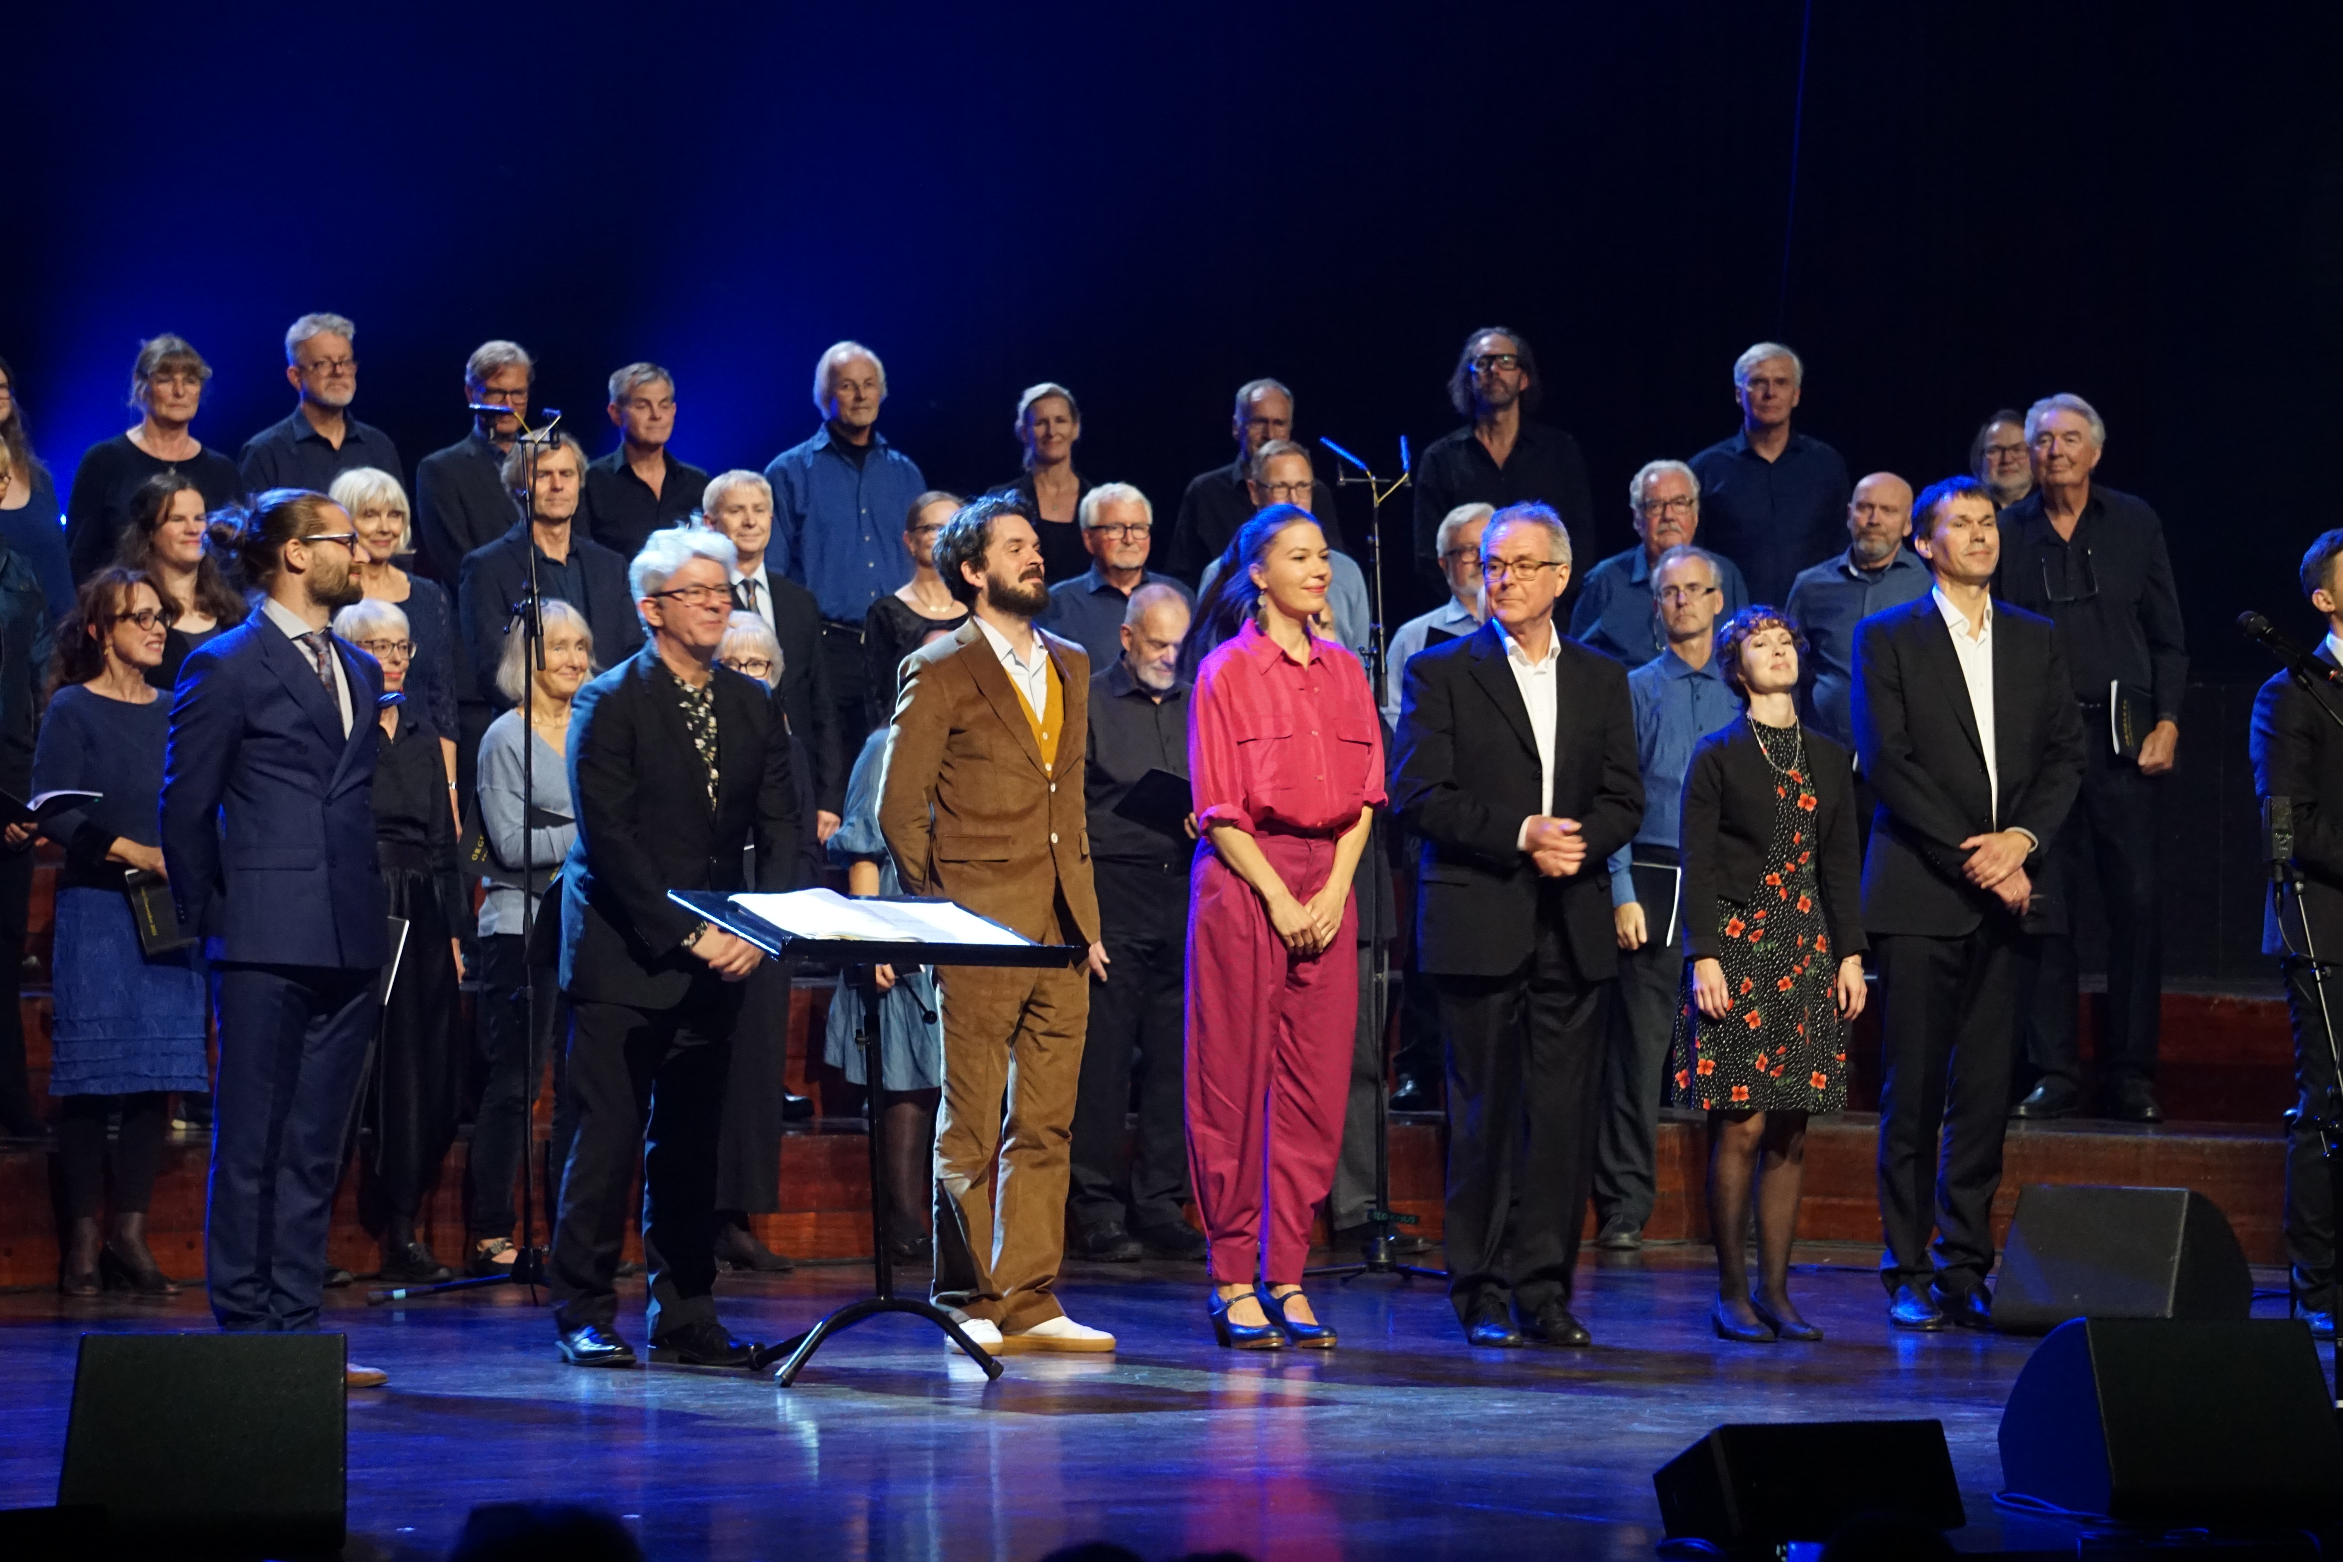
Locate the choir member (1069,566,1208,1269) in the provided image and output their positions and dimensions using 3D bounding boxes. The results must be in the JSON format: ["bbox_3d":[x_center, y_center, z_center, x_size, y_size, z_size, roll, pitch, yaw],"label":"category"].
[{"bbox_3d":[-0.072,0.349,23.500,0.520,1.704,0.380,0,0,-12],"label":"choir member"}]

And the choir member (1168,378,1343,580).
[{"bbox_3d":[0.236,-0.274,25.600,0.520,1.684,0.340,0,0,-8],"label":"choir member"}]

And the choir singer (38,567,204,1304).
[{"bbox_3d":[-2.463,0.349,21.760,0.450,1.690,0.350,0,0,-30],"label":"choir singer"}]

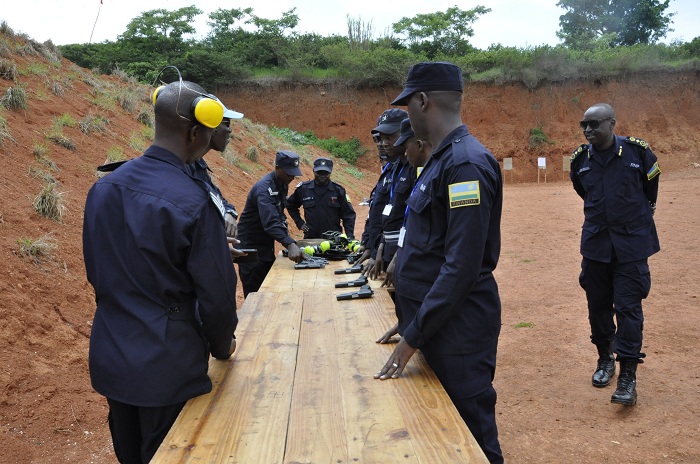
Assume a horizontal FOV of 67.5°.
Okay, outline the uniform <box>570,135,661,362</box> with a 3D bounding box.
[{"bbox_3d":[1.617,0.107,3.190,0.530,1.380,0.360,5,9,39],"label":"uniform"}]

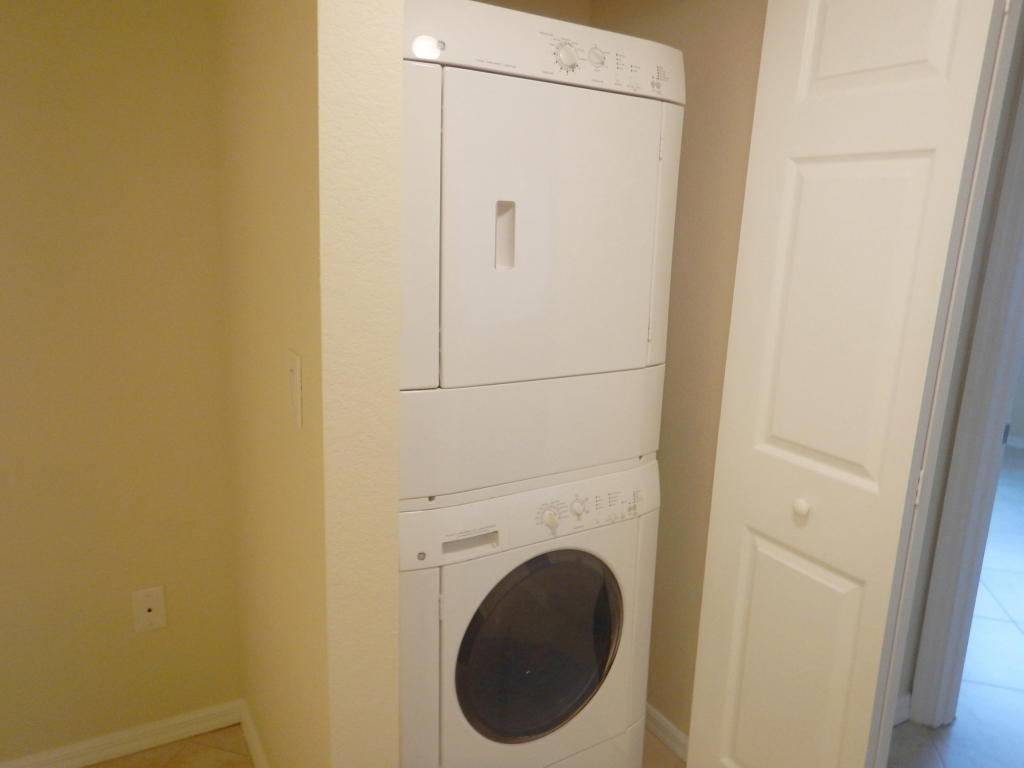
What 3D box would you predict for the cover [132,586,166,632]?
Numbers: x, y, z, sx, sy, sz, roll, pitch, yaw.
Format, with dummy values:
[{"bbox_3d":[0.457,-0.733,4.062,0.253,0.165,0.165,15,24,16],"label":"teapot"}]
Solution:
[{"bbox_3d":[-0.939,0.585,1.841,0.071,0.116,0.009,-5,14,-30],"label":"cover"}]

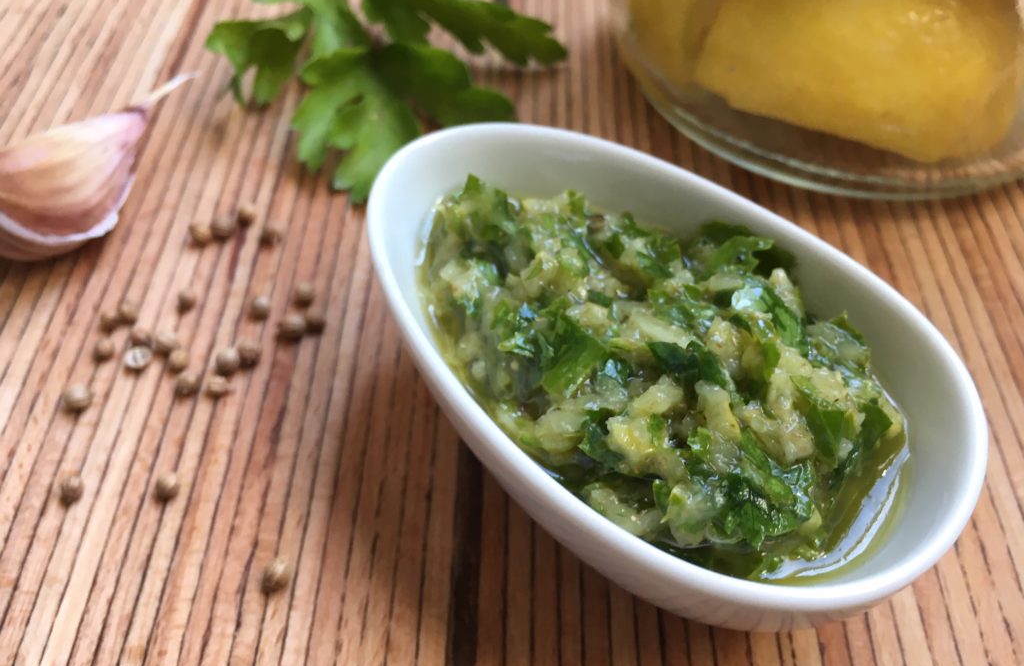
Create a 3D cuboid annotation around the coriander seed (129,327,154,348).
[{"bbox_3d":[-0.068,0.001,0.157,0.004,0.004,0.004,0,52,2],"label":"coriander seed"}]

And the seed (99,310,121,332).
[{"bbox_3d":[-0.075,-0.002,0.160,0.004,0.004,0.004,0,52,2],"label":"seed"}]

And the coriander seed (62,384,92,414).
[{"bbox_3d":[-0.075,0.011,0.149,0.005,0.005,0.005,0,52,2],"label":"coriander seed"}]

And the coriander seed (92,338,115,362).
[{"bbox_3d":[-0.074,0.003,0.156,0.004,0.004,0.004,0,52,2],"label":"coriander seed"}]

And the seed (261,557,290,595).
[{"bbox_3d":[-0.037,0.038,0.134,0.004,0.004,0.005,0,53,2],"label":"seed"}]

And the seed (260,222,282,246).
[{"bbox_3d":[-0.050,-0.021,0.178,0.004,0.004,0.004,0,53,2],"label":"seed"}]

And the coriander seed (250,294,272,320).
[{"bbox_3d":[-0.044,-0.005,0.152,0.004,0.004,0.004,1,53,1],"label":"coriander seed"}]

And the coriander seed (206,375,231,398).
[{"bbox_3d":[-0.049,0.009,0.142,0.003,0.003,0.003,1,53,1],"label":"coriander seed"}]

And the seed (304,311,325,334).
[{"bbox_3d":[-0.038,-0.002,0.164,0.004,0.004,0.004,0,53,2],"label":"seed"}]

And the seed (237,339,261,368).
[{"bbox_3d":[-0.045,0.004,0.146,0.004,0.004,0.004,1,53,1],"label":"seed"}]

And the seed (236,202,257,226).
[{"bbox_3d":[-0.055,-0.025,0.176,0.004,0.004,0.004,0,52,2],"label":"seed"}]

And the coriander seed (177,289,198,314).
[{"bbox_3d":[-0.064,-0.006,0.167,0.004,0.004,0.004,0,53,2],"label":"coriander seed"}]

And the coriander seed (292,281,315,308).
[{"bbox_3d":[-0.041,-0.008,0.168,0.004,0.004,0.004,0,53,2],"label":"coriander seed"}]

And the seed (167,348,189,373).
[{"bbox_3d":[-0.060,0.005,0.154,0.004,0.004,0.004,0,52,2],"label":"seed"}]

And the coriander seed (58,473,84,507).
[{"bbox_3d":[-0.071,0.025,0.138,0.005,0.004,0.005,0,52,2],"label":"coriander seed"}]

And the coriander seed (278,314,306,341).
[{"bbox_3d":[-0.038,-0.001,0.149,0.004,0.004,0.004,1,53,1],"label":"coriander seed"}]

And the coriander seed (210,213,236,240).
[{"bbox_3d":[-0.060,-0.022,0.179,0.004,0.004,0.005,0,53,2],"label":"coriander seed"}]

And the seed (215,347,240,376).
[{"bbox_3d":[-0.048,0.005,0.145,0.004,0.004,0.004,1,53,1],"label":"seed"}]

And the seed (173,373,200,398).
[{"bbox_3d":[-0.054,0.009,0.142,0.004,0.004,0.004,1,53,1],"label":"seed"}]

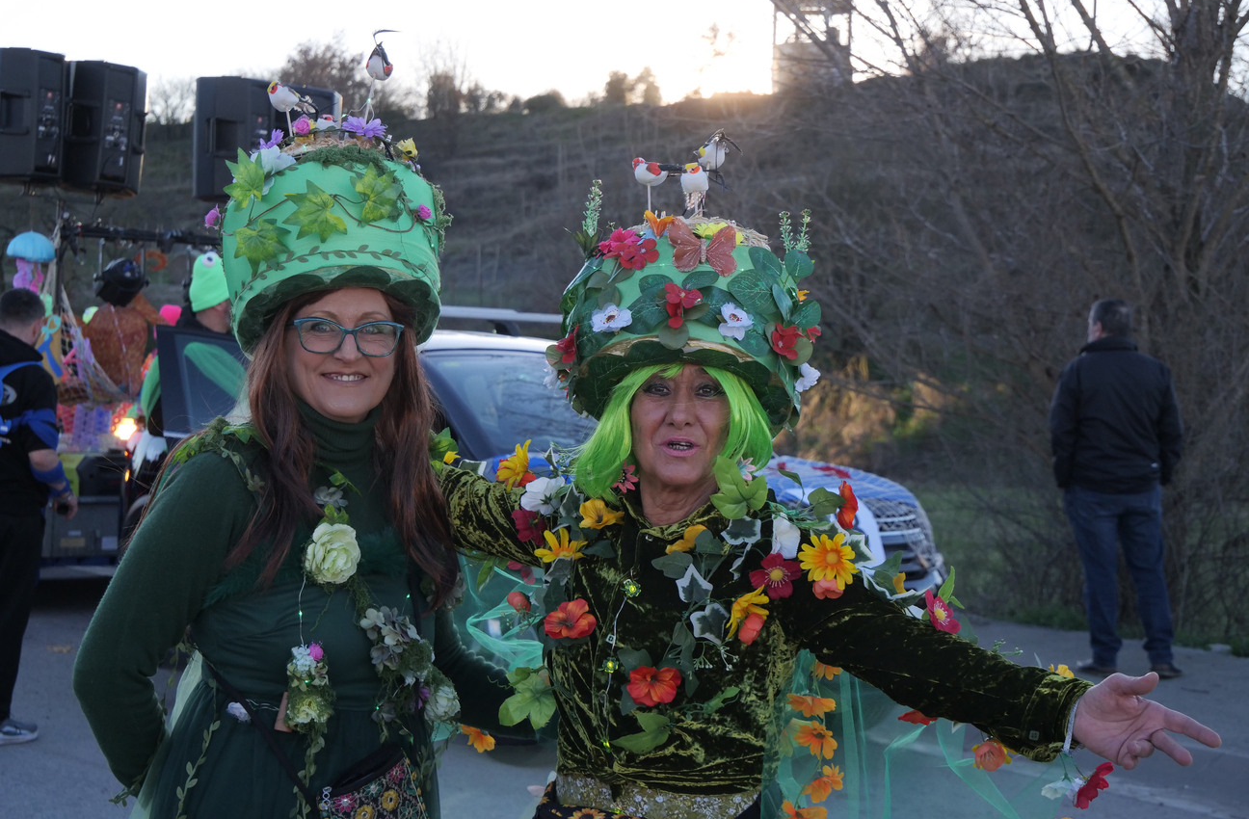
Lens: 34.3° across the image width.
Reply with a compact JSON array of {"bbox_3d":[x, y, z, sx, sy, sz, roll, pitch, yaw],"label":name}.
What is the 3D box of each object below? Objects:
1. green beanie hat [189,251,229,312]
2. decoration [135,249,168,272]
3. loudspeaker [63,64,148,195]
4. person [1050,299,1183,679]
[{"bbox_3d":[-1.591,-0.492,7.800,0.230,0.230,0.200,0,2,-13],"label":"green beanie hat"},{"bbox_3d":[-2.767,-0.869,11.800,0.200,0.130,0.060,0,2,-18],"label":"decoration"},{"bbox_3d":[-2.915,-1.594,11.400,0.440,0.690,0.370,0,2,-29],"label":"loudspeaker"},{"bbox_3d":[2.288,0.365,9.400,0.610,1.765,0.380,1,2,3],"label":"person"}]

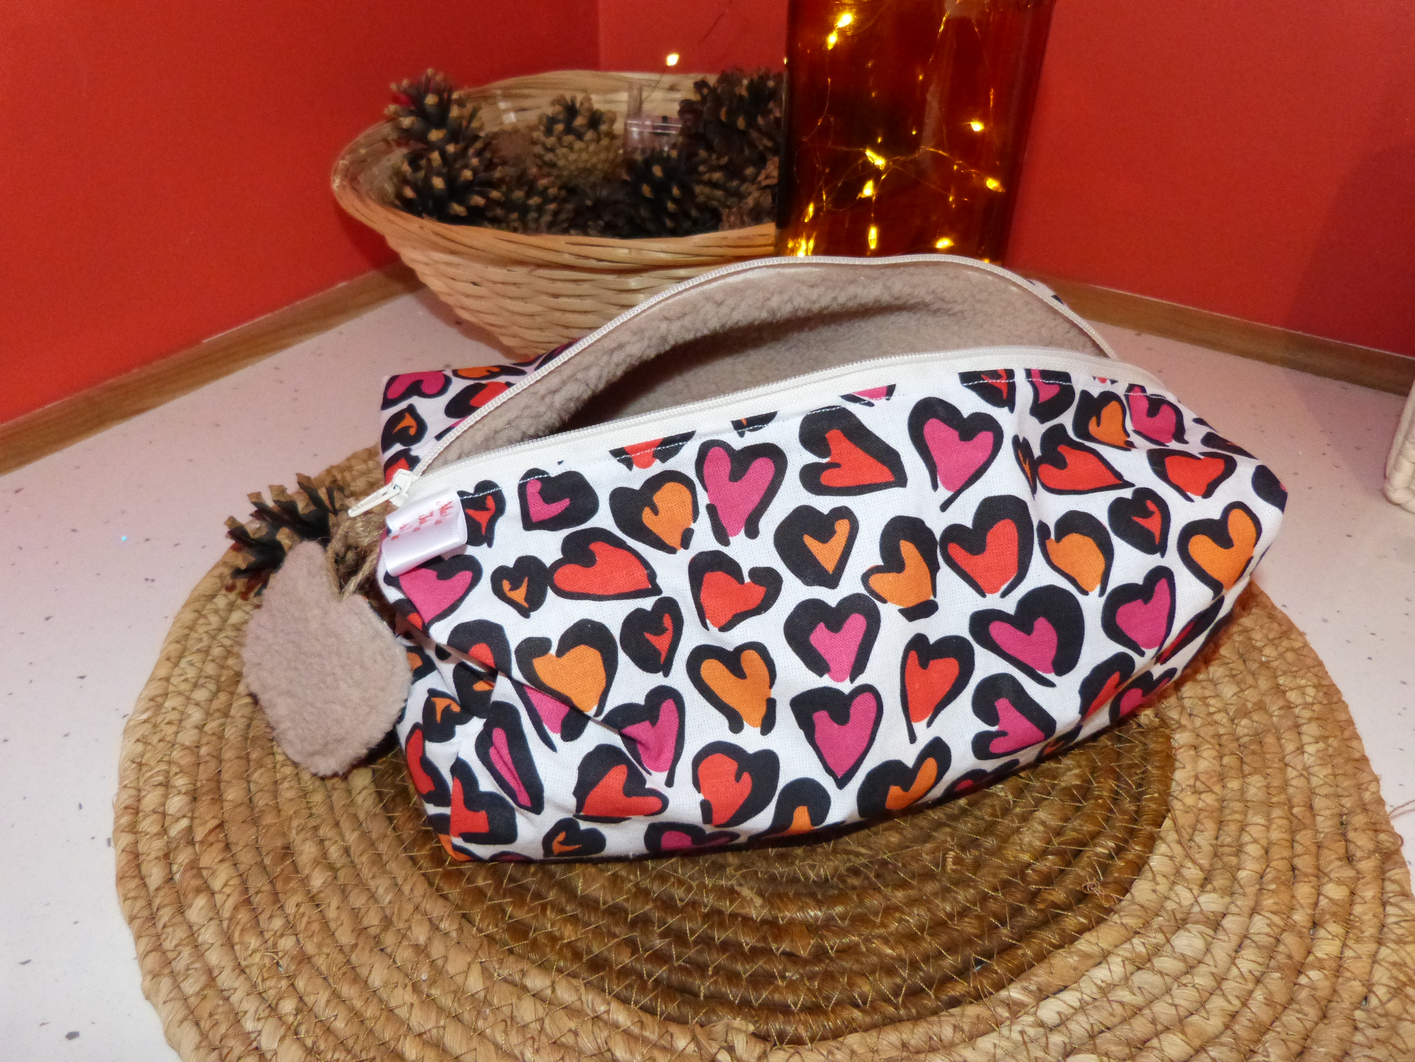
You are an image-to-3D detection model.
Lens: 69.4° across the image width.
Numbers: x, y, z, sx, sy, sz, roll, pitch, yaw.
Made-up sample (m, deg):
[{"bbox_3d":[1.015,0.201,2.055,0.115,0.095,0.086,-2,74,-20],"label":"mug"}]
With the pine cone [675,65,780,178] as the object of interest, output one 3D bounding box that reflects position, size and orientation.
[{"bbox_3d":[0.015,-0.211,0.528,0.054,0.050,0.051,2,37,-2],"label":"pine cone"}]

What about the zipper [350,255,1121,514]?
[{"bbox_3d":[0.020,-0.040,0.284,0.235,0.051,0.054,-9,39,-17],"label":"zipper"}]

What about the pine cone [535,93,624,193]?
[{"bbox_3d":[-0.065,-0.195,0.513,0.043,0.044,0.043,2,37,-2],"label":"pine cone"}]

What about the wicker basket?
[{"bbox_3d":[-0.038,-0.147,0.507,0.242,0.092,0.282,23,41,24],"label":"wicker basket"}]

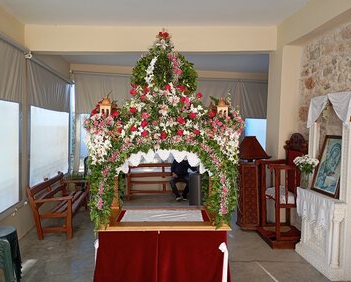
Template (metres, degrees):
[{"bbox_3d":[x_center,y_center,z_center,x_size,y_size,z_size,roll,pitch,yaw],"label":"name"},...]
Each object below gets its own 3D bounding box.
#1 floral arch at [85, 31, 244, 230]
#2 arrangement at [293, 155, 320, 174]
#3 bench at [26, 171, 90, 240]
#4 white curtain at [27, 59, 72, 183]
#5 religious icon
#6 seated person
[{"bbox_3d":[-0.110,-0.171,3.100,1.400,1.870,0.900,1,3,-3],"label":"floral arch"},{"bbox_3d":[1.914,0.350,4.470,0.350,0.300,0.360,1,3,-6],"label":"arrangement"},{"bbox_3d":[-1.990,1.086,5.430,0.660,0.810,1.620,1,3,-5],"label":"bench"},{"bbox_3d":[-2.570,-0.339,6.400,0.100,2.150,2.800,1,3,-7],"label":"white curtain"},{"bbox_3d":[2.102,0.331,4.036,0.040,0.790,0.592,15,1,-8],"label":"religious icon"},{"bbox_3d":[0.200,0.773,7.650,0.620,1.310,0.800,1,3,-3],"label":"seated person"}]

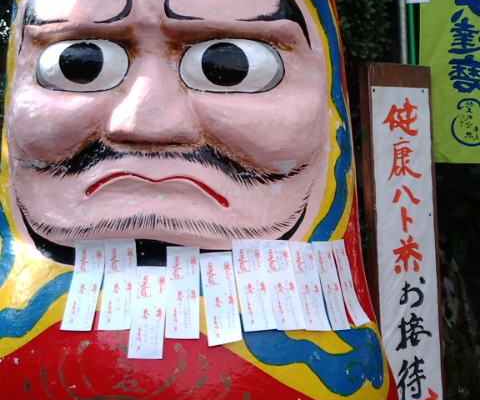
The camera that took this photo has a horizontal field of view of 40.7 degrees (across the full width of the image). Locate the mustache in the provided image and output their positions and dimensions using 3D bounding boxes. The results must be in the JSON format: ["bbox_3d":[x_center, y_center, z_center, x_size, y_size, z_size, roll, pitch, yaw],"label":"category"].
[{"bbox_3d":[-0.238,-0.112,1.930,0.870,0.140,0.220,0,0,3],"label":"mustache"}]

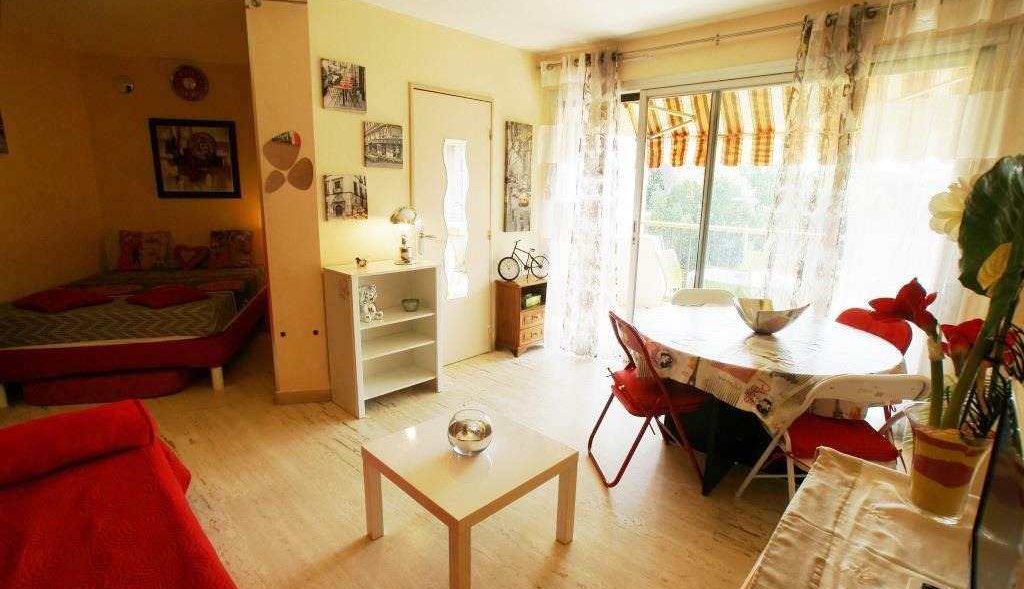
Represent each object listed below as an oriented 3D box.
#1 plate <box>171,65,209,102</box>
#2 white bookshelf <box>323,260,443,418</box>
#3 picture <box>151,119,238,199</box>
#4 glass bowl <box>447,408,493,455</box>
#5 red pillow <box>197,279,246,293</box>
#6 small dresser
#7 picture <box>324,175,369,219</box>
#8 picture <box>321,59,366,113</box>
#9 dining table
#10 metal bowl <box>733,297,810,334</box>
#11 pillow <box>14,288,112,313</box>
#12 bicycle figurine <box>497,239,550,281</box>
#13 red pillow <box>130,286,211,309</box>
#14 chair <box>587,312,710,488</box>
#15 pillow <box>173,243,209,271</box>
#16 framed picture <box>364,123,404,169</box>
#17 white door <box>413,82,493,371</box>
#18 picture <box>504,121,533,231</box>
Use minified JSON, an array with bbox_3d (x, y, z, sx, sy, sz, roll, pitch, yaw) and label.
[{"bbox_3d":[-3.066,-2.006,4.323,0.345,0.345,0.040,-1,11,-10],"label":"plate"},{"bbox_3d":[-0.836,0.259,3.012,0.365,0.880,0.625,11,15,43],"label":"white bookshelf"},{"bbox_3d":[-3.092,-1.326,4.450,0.720,0.700,0.030,-1,11,-10],"label":"picture"},{"bbox_3d":[-0.157,0.516,1.695,0.160,0.133,0.160,1,12,0],"label":"glass bowl"},{"bbox_3d":[-2.636,-0.082,4.126,0.400,0.110,0.380,-2,11,-15],"label":"red pillow"},{"bbox_3d":[0.074,0.181,4.023,0.370,0.610,0.320,-10,16,-41],"label":"small dresser"},{"bbox_3d":[-1.038,-0.611,2.880,0.275,0.280,0.030,-10,16,-42],"label":"picture"},{"bbox_3d":[-1.005,-1.250,2.750,0.030,0.272,0.277,11,15,43],"label":"picture"},{"bbox_3d":[1.119,0.515,2.157,1.090,0.740,1.090,1,12,0],"label":"dining table"},{"bbox_3d":[1.134,0.100,2.015,0.290,0.130,0.260,4,12,14],"label":"metal bowl"},{"bbox_3d":[-3.554,0.033,3.614,0.440,0.120,0.440,4,11,15],"label":"pillow"},{"bbox_3d":[0.123,-0.298,4.032,0.490,0.340,0.100,-5,13,-26],"label":"bicycle figurine"},{"bbox_3d":[-2.773,0.024,3.670,0.410,0.110,0.410,5,13,21],"label":"red pillow"},{"bbox_3d":[0.642,0.492,2.245,0.460,0.780,0.430,2,11,6],"label":"chair"},{"bbox_3d":[-3.170,-0.366,4.497,0.330,0.260,0.120,-1,11,-10],"label":"pillow"},{"bbox_3d":[-0.837,-0.974,2.991,0.275,0.280,0.030,-10,16,-42],"label":"framed picture"},{"bbox_3d":[-0.437,-0.446,3.485,0.730,2.030,0.060,-10,16,-42],"label":"white door"},{"bbox_3d":[0.063,-0.979,3.843,0.300,0.890,0.030,-10,16,-42],"label":"picture"}]

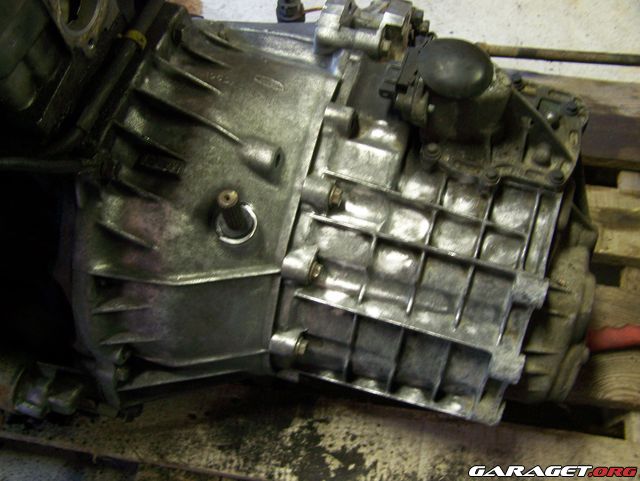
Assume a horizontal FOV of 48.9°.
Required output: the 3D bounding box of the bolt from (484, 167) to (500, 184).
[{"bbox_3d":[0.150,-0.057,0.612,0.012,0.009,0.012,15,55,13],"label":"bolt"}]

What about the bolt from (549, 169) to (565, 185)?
[{"bbox_3d":[0.205,-0.056,0.610,0.013,0.008,0.013,15,55,13],"label":"bolt"}]

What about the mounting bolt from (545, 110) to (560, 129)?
[{"bbox_3d":[0.215,-0.112,0.649,0.011,0.011,0.011,15,55,13],"label":"mounting bolt"}]

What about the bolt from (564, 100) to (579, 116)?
[{"bbox_3d":[0.236,-0.124,0.659,0.013,0.008,0.013,15,55,13],"label":"bolt"}]

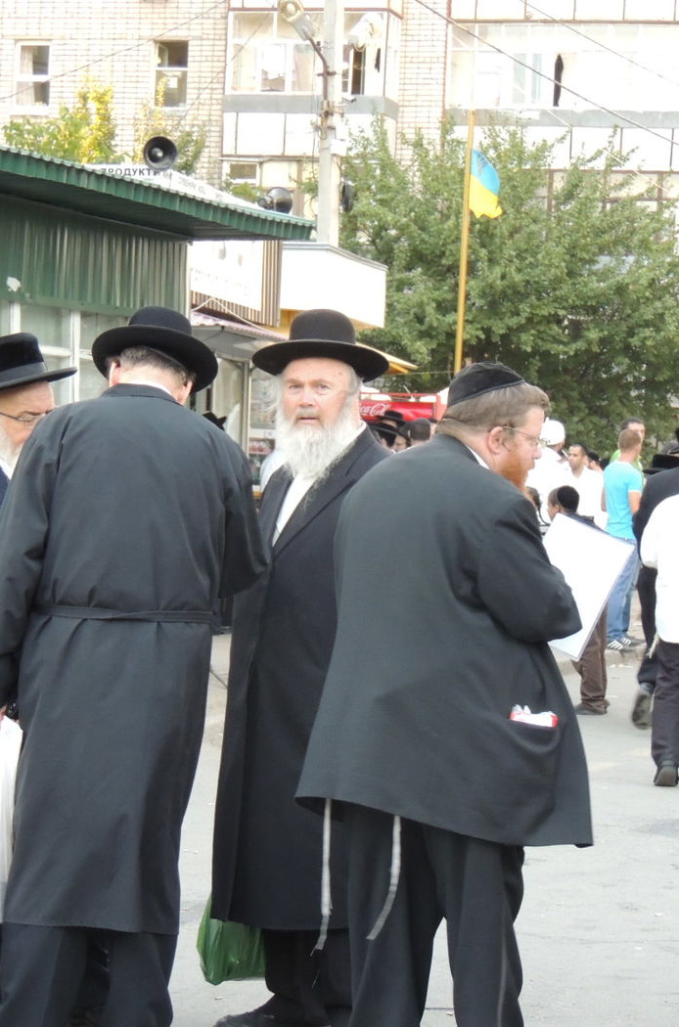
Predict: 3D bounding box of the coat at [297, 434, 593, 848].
[{"bbox_3d":[0.232,0.284,7.850,0.640,0.910,0.540,2,0,45],"label":"coat"}]

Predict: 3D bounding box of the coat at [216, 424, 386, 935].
[{"bbox_3d":[-0.064,0.401,8.750,0.510,1.230,0.370,2,0,36],"label":"coat"}]

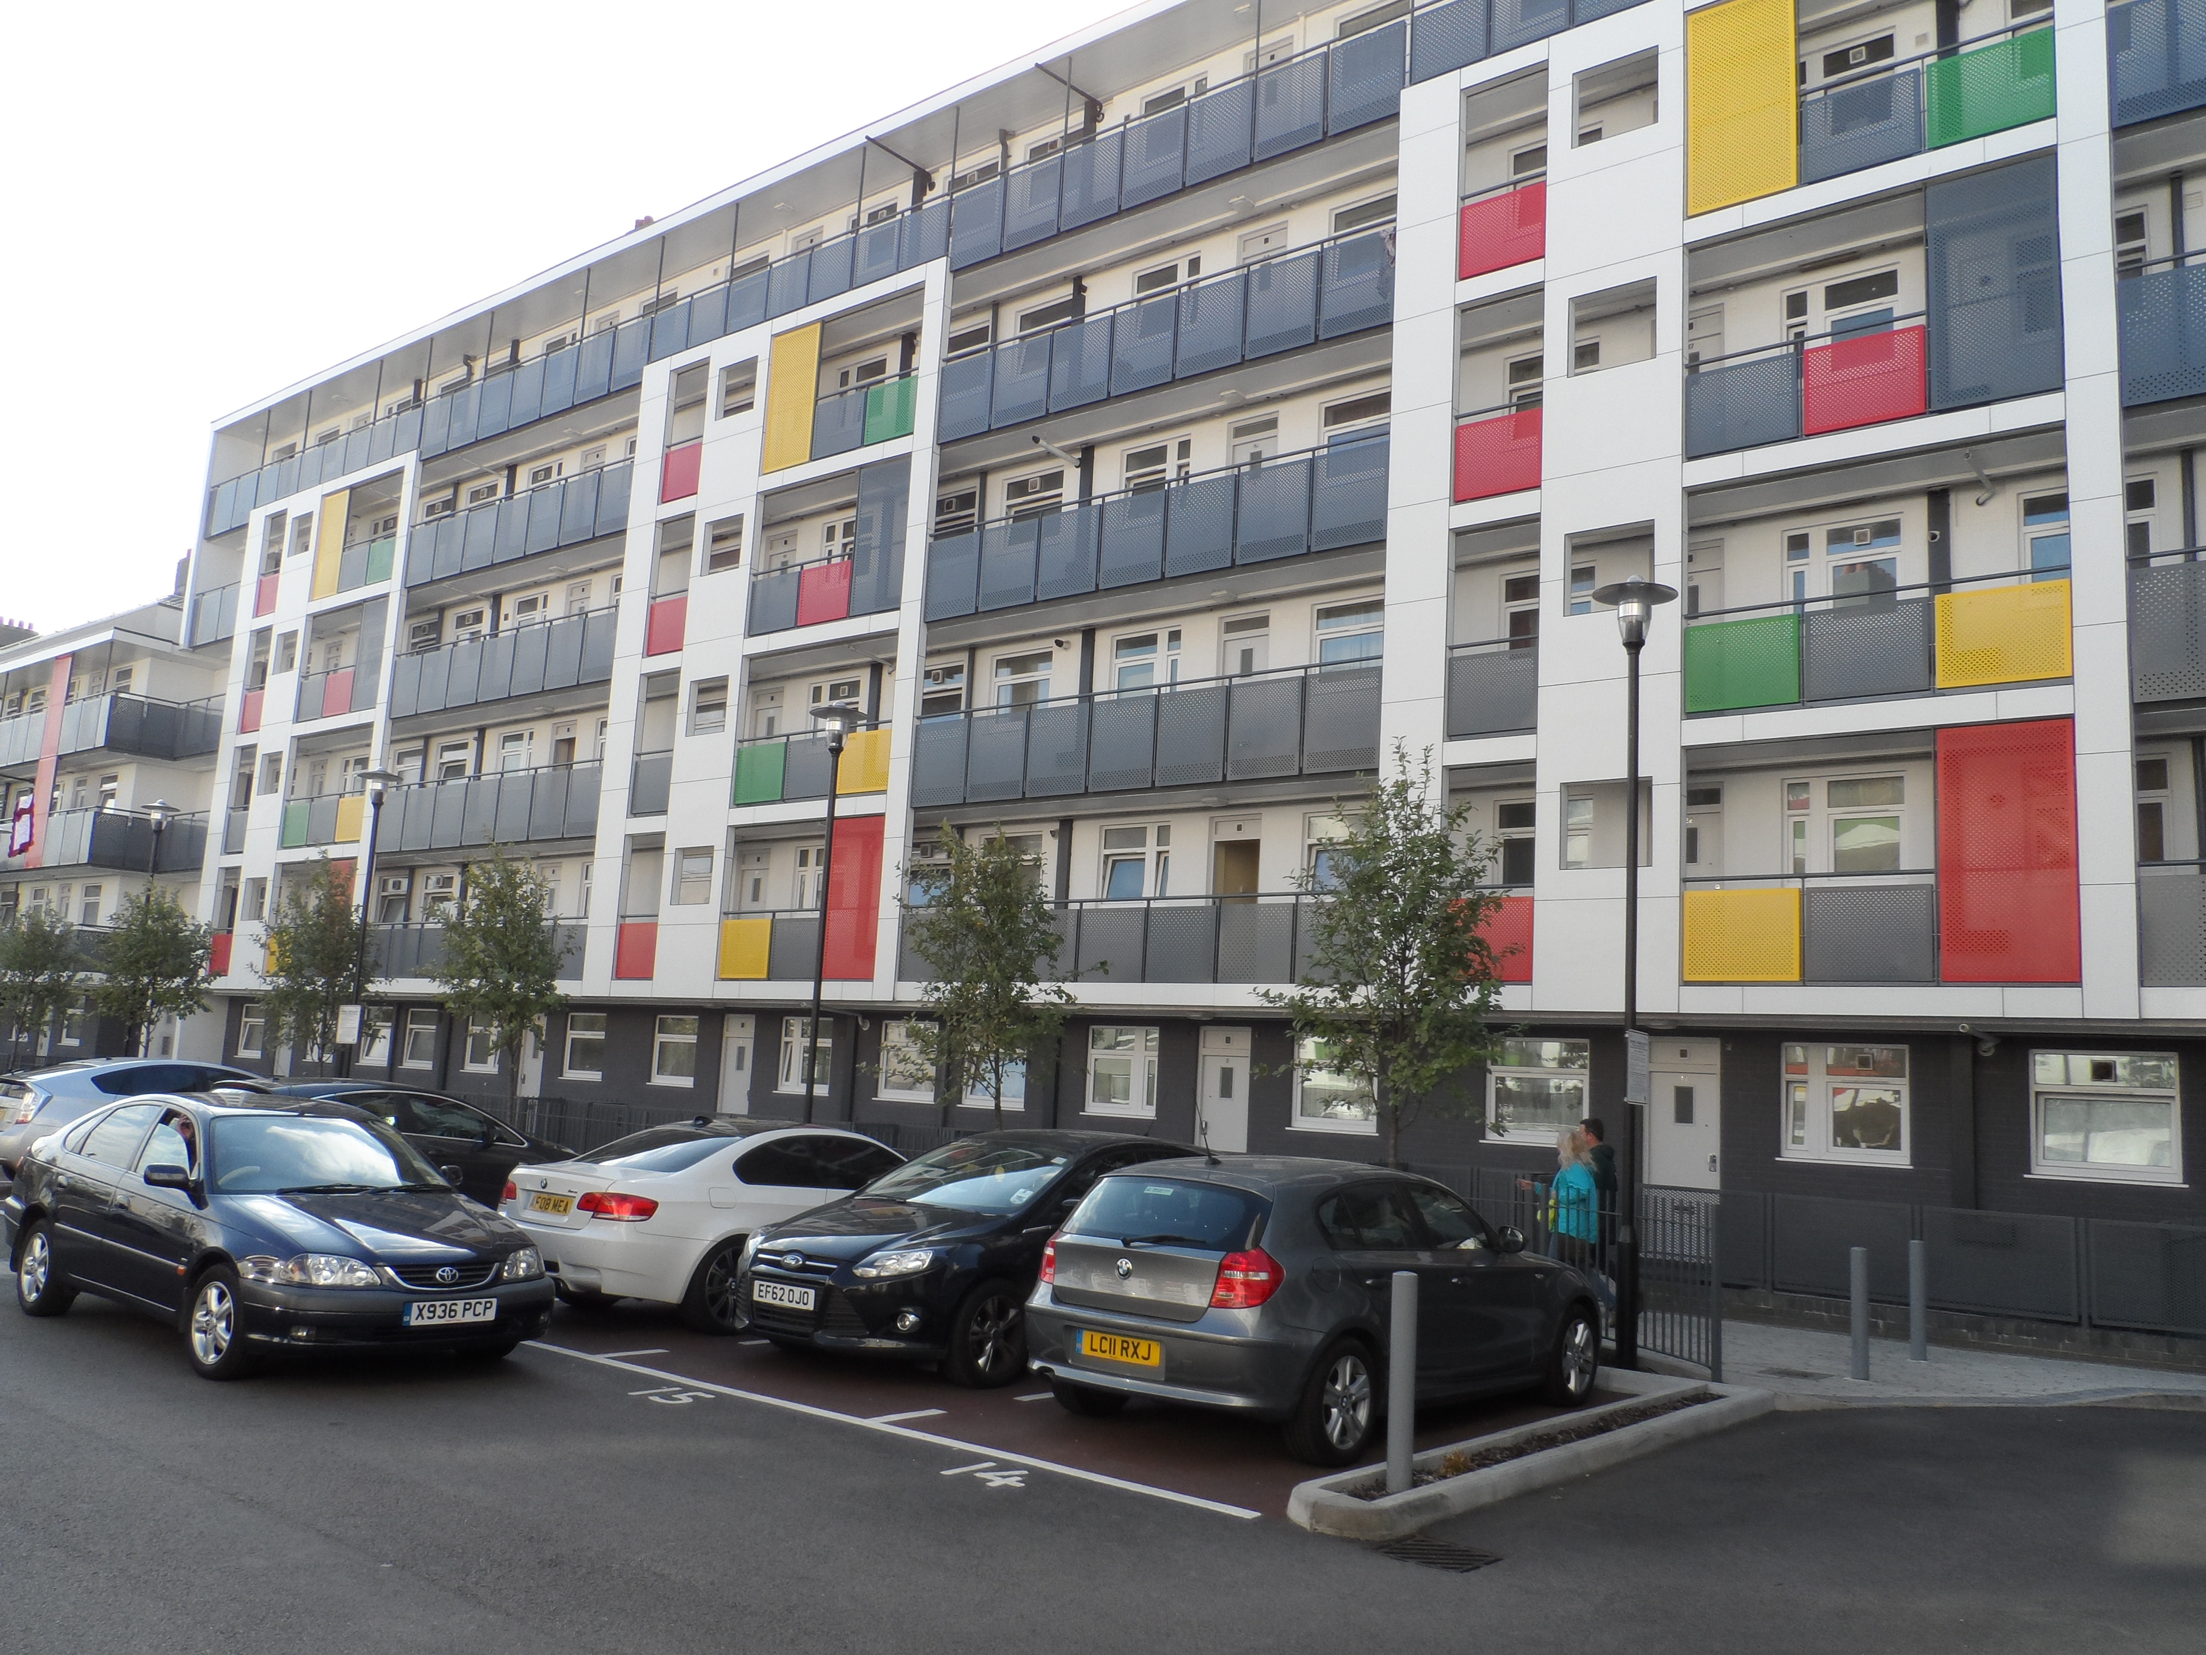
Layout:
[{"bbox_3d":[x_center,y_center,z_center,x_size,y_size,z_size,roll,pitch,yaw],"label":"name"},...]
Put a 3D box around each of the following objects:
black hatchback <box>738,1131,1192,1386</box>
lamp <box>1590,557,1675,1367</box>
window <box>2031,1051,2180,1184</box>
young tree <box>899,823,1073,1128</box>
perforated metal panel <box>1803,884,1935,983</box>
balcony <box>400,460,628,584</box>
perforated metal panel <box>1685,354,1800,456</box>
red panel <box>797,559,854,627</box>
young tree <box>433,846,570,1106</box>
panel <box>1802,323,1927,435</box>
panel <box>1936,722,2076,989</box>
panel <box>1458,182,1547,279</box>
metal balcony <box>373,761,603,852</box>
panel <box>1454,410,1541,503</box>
[{"bbox_3d":[-0.467,2.805,11.396,1.860,1.480,4.360,-4,-11,39],"label":"black hatchback"},{"bbox_3d":[3.710,0.923,11.631,0.620,5.538,0.620,-4,-11,38],"label":"lamp"},{"bbox_3d":[9.747,2.798,16.094,1.277,1.205,0.120,-4,-11,38],"label":"window"},{"bbox_3d":[-1.132,1.972,15.452,1.633,4.146,1.633,3,-9,0],"label":"young tree"},{"bbox_3d":[7.678,1.076,16.622,1.194,0.959,0.050,-4,-11,38],"label":"perforated metal panel"},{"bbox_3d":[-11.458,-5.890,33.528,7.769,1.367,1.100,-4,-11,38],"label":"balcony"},{"bbox_3d":[7.034,-4.643,18.264,1.188,0.980,0.050,-4,-11,38],"label":"perforated metal panel"},{"bbox_3d":[-4.488,-3.763,26.749,1.205,0.941,0.060,-4,-11,38],"label":"red panel"},{"bbox_3d":[-7.439,2.299,20.317,1.650,4.227,1.650,-4,-11,38],"label":"young tree"},{"bbox_3d":[8.031,-4.705,17.478,1.192,0.958,0.050,-4,-11,38],"label":"panel"},{"bbox_3d":[8.615,0.237,15.779,1.171,2.478,0.050,-4,-11,38],"label":"panel"},{"bbox_3d":[4.820,-7.174,19.986,1.117,0.976,0.060,-4,-11,38],"label":"panel"},{"bbox_3d":[-12.383,-0.325,32.986,7.983,1.433,0.120,-4,-11,38],"label":"metal balcony"},{"bbox_3d":[4.818,-4.493,20.148,1.125,0.979,0.060,-4,-11,38],"label":"panel"}]

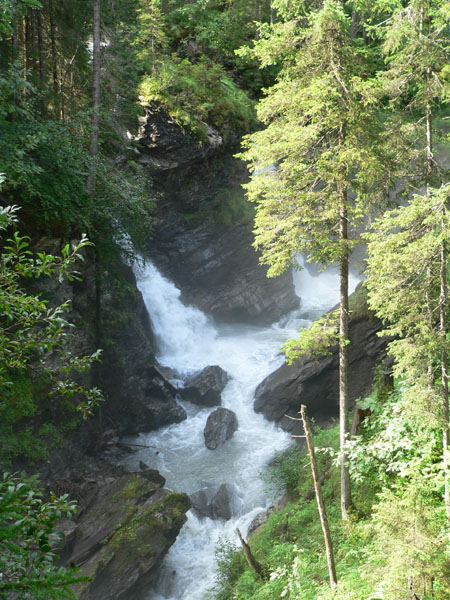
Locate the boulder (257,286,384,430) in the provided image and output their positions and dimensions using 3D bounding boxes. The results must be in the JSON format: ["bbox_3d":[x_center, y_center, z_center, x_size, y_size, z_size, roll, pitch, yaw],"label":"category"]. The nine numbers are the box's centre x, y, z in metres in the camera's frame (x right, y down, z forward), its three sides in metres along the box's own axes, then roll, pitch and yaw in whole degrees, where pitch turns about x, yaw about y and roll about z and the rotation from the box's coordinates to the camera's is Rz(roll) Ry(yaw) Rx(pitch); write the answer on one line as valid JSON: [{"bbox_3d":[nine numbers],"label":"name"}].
[{"bbox_3d":[3.800,2.250,35.000,5.300,4.600,5.200,0,12,0],"label":"boulder"}]

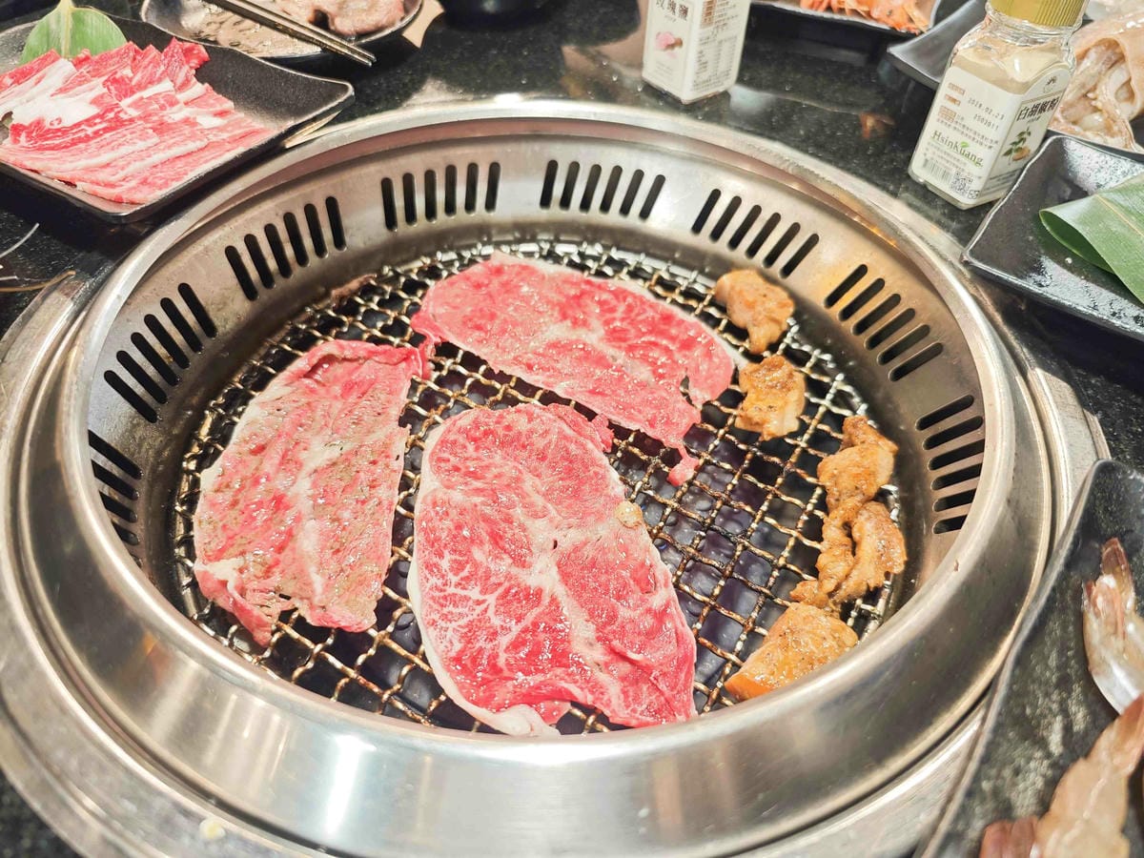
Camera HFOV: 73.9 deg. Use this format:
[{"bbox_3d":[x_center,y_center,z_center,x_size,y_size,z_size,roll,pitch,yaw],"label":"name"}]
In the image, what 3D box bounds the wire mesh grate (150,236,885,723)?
[{"bbox_3d":[-0.011,0.006,0.342,0.310,0.013,0.310,2,48,-2],"label":"wire mesh grate"}]

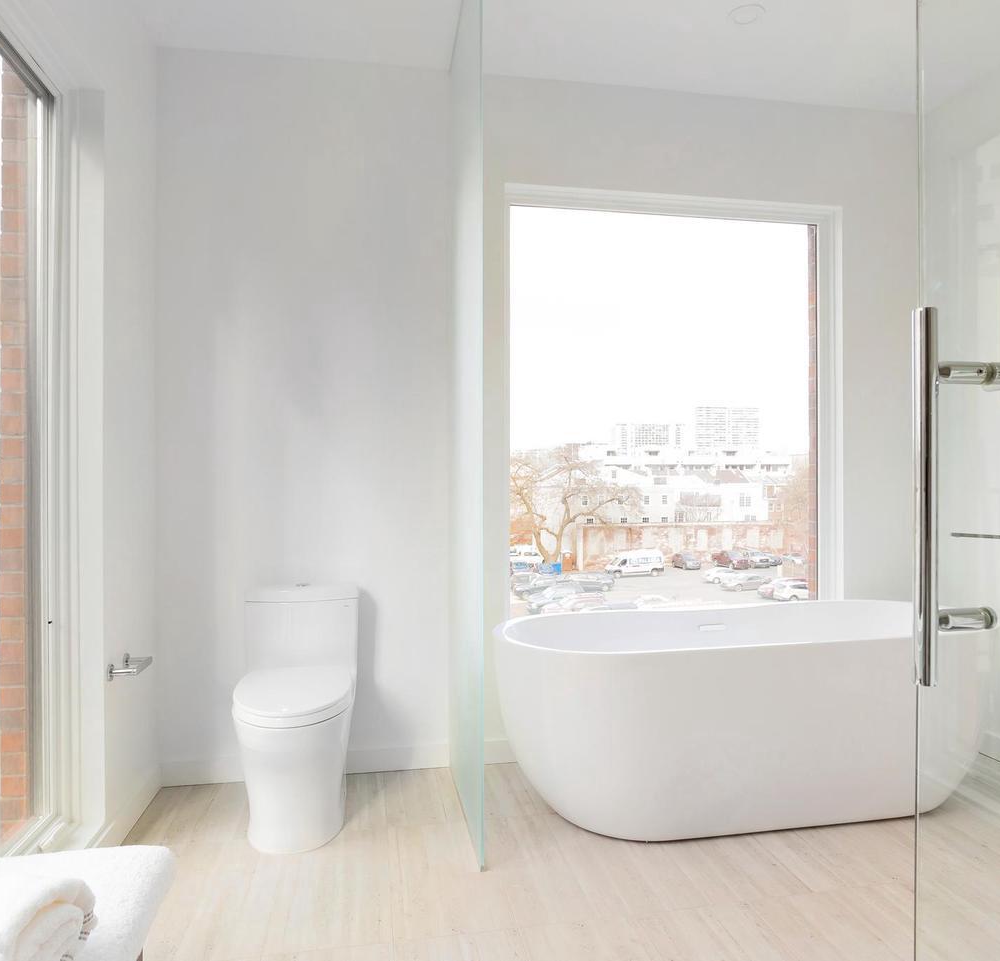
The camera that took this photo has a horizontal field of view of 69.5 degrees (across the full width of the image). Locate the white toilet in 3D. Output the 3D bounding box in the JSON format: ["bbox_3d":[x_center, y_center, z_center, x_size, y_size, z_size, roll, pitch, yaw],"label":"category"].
[{"bbox_3d":[-0.670,0.751,2.348,0.395,0.733,0.710,0,0,-10],"label":"white toilet"}]

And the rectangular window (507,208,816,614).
[{"bbox_3d":[0.728,-0.155,3.082,1.391,1.960,0.035,0,0,-10],"label":"rectangular window"}]

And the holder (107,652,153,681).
[{"bbox_3d":[-1.120,0.567,2.194,0.082,0.053,0.196,0,0,-10],"label":"holder"}]

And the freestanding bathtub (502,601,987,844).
[{"bbox_3d":[0.876,0.811,2.560,1.782,0.603,0.727,0,0,-11],"label":"freestanding bathtub"}]

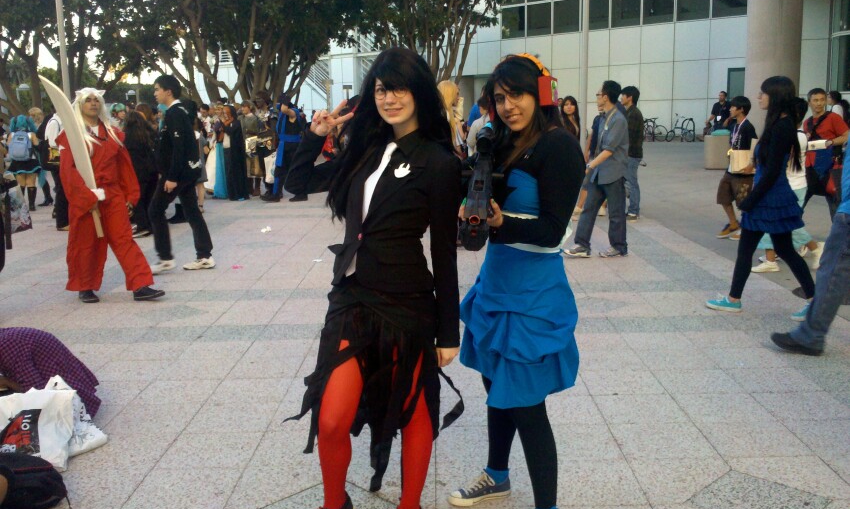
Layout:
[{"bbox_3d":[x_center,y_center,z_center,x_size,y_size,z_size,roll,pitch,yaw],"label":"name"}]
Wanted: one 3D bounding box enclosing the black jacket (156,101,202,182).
[{"bbox_3d":[-2.357,-1.093,7.080,0.330,0.770,0.460,-5,12,-17],"label":"black jacket"}]

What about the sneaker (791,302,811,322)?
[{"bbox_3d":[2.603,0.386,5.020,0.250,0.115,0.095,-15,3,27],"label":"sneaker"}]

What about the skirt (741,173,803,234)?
[{"bbox_3d":[2.346,-0.345,4.980,0.420,0.410,0.390,4,12,28],"label":"skirt"}]

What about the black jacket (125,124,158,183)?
[{"bbox_3d":[-3.584,-1.286,9.350,0.430,0.750,0.290,0,11,7],"label":"black jacket"}]

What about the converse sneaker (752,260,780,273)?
[{"bbox_3d":[2.962,0.100,6.380,0.245,0.100,0.095,1,11,15],"label":"converse sneaker"}]

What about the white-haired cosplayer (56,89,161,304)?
[{"bbox_3d":[-2.561,-0.495,5.970,0.640,1.690,0.530,-12,14,-43],"label":"white-haired cosplayer"}]

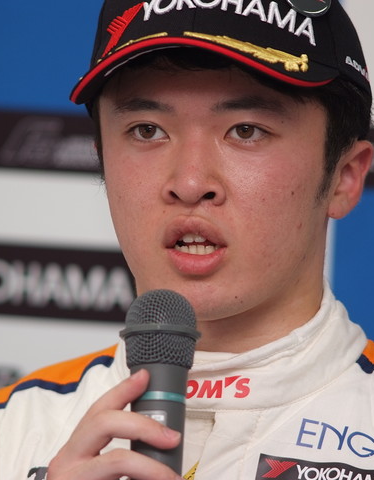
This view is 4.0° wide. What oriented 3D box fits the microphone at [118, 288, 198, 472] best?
[{"bbox_3d":[-0.019,0.148,3.285,0.050,0.240,0.050,2,10,0],"label":"microphone"}]

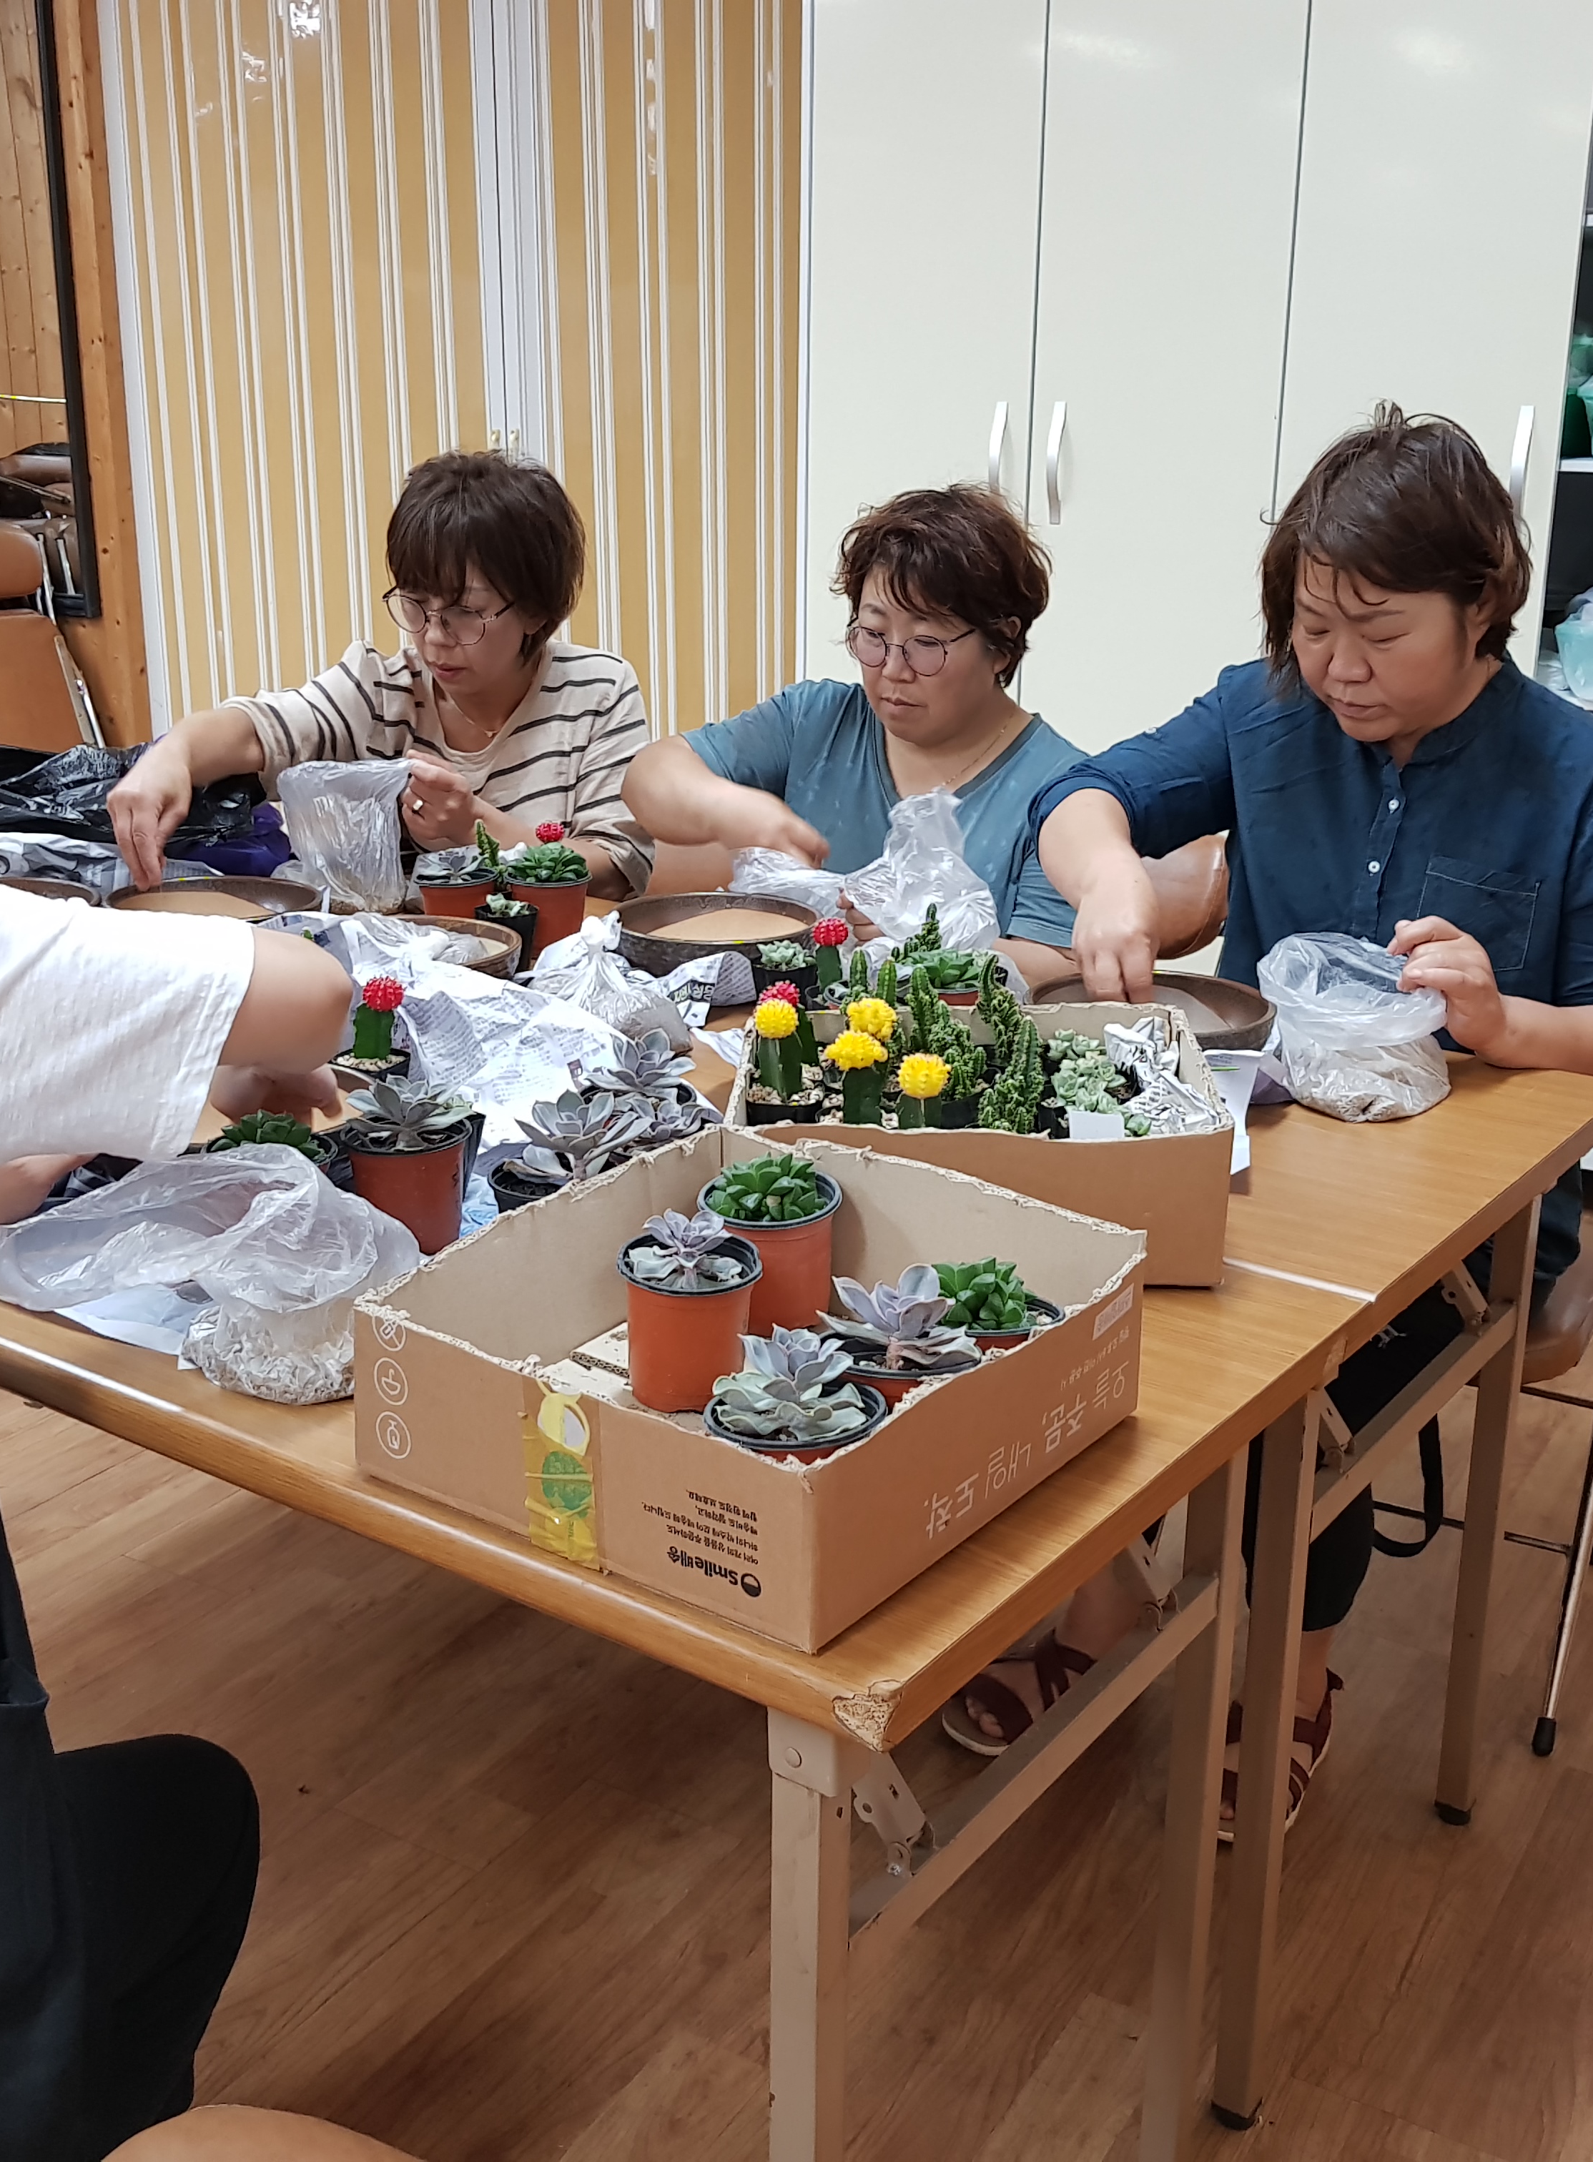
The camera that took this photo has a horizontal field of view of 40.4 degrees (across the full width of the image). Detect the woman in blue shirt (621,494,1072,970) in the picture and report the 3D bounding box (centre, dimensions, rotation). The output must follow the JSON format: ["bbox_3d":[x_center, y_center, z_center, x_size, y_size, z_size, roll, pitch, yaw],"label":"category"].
[{"bbox_3d":[0.106,-0.050,2.503,0.510,1.235,0.580,9,19,29],"label":"woman in blue shirt"}]

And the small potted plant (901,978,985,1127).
[{"bbox_3d":[0.112,0.000,1.616,0.065,0.155,0.065,0,17,0],"label":"small potted plant"}]

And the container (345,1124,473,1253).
[{"bbox_3d":[-0.266,0.068,1.485,0.087,0.080,0.087,1,17,0],"label":"container"}]

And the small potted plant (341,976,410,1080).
[{"bbox_3d":[-0.334,-0.023,1.719,0.056,0.120,0.056,12,20,34],"label":"small potted plant"}]

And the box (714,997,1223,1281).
[{"bbox_3d":[0.131,0.039,1.612,0.337,0.112,0.303,1,17,4],"label":"box"}]

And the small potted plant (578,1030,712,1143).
[{"bbox_3d":[-0.112,0.026,1.569,0.095,0.130,0.095,0,17,0],"label":"small potted plant"}]

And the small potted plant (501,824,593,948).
[{"bbox_3d":[-0.270,-0.201,2.350,0.098,0.145,0.098,0,17,0],"label":"small potted plant"}]

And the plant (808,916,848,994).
[{"bbox_3d":[0.030,-0.089,2.008,0.056,0.127,0.056,0,17,0],"label":"plant"}]

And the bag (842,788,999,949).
[{"bbox_3d":[0.130,-0.207,2.250,0.160,0.200,0.120,8,18,24],"label":"bag"}]

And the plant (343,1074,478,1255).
[{"bbox_3d":[-0.265,0.051,1.480,0.092,0.116,0.092,1,17,0],"label":"plant"}]

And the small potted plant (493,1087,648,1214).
[{"bbox_3d":[-0.151,0.076,1.443,0.105,0.138,0.100,0,17,0],"label":"small potted plant"}]

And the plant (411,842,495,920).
[{"bbox_3d":[-0.361,-0.195,2.286,0.090,0.120,0.090,0,17,0],"label":"plant"}]

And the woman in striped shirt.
[{"bbox_3d":[-0.398,-0.147,2.714,0.640,1.240,0.680,12,20,34],"label":"woman in striped shirt"}]

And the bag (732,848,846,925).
[{"bbox_3d":[-0.009,-0.212,2.360,0.130,0.095,0.100,8,18,24],"label":"bag"}]

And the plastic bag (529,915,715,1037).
[{"bbox_3d":[-0.162,-0.110,2.056,0.155,0.100,0.130,12,20,34],"label":"plastic bag"}]

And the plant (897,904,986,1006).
[{"bbox_3d":[0.129,-0.082,1.895,0.090,0.145,0.090,0,17,0],"label":"plant"}]

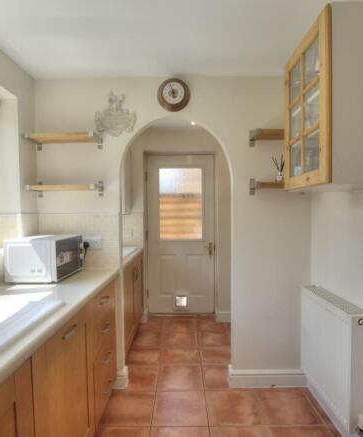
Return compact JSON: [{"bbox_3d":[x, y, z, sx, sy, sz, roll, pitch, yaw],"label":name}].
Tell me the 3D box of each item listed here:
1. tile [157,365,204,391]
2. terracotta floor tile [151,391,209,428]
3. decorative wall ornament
[{"bbox_3d":[-0.006,1.248,2.135,0.340,0.010,0.332,0,1,0],"label":"tile"},{"bbox_3d":[-0.007,1.280,1.848,0.345,0.010,0.338,0,1,0],"label":"terracotta floor tile"},{"bbox_3d":[-0.480,-0.767,1.995,0.308,0.321,0.030,0,1,0],"label":"decorative wall ornament"}]

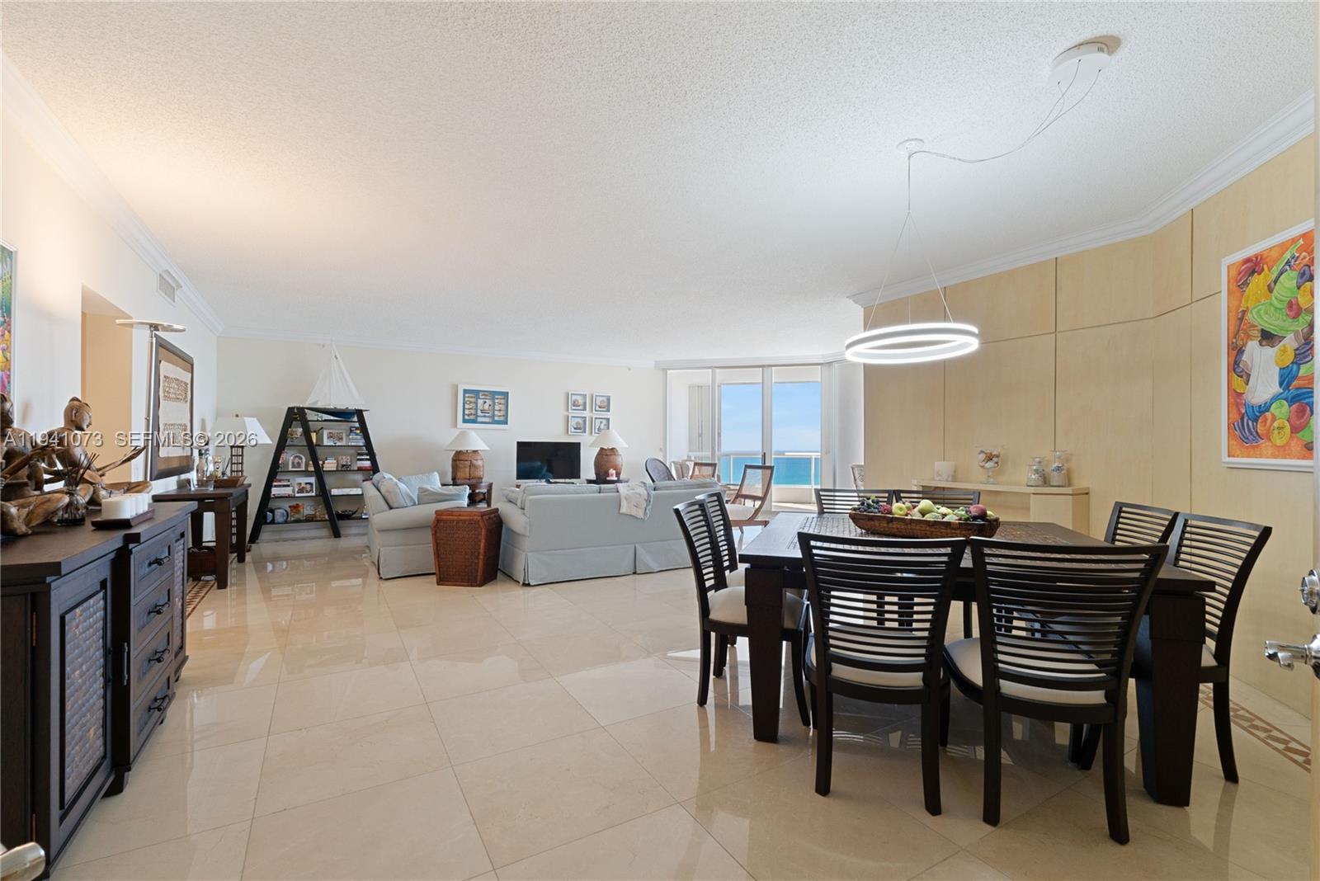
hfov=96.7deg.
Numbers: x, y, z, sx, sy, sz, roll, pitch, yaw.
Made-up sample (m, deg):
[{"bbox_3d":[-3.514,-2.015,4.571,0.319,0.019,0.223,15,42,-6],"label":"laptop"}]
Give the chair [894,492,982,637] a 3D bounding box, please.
[{"bbox_3d":[1.681,0.771,3.471,0.480,0.905,0.580,0,-1,16],"label":"chair"}]

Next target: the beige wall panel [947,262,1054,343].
[{"bbox_3d":[2.662,-1.048,4.653,0.030,0.544,0.880,0,-1,-30],"label":"beige wall panel"}]

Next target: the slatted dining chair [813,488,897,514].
[{"bbox_3d":[1.210,0.774,3.619,0.500,0.910,0.610,0,-1,15],"label":"slatted dining chair"}]

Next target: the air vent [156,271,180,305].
[{"bbox_3d":[-4.103,-1.263,4.936,0.060,0.180,0.640,0,-1,-30],"label":"air vent"}]

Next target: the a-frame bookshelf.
[{"bbox_3d":[-4.394,0.439,7.770,1.680,1.715,0.400,0,-1,-30],"label":"a-frame bookshelf"}]

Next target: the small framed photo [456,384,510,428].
[{"bbox_3d":[-2.623,-0.490,8.772,0.775,0.635,0.040,0,-1,-30],"label":"small framed photo"}]

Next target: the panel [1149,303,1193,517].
[{"bbox_3d":[3.127,0.227,3.573,0.030,2.029,0.395,0,-1,15],"label":"panel"}]

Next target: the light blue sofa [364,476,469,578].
[{"bbox_3d":[-2.615,0.822,6.215,0.900,0.870,1.800,0,-1,-30],"label":"light blue sofa"}]

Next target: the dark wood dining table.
[{"bbox_3d":[1.285,0.843,2.858,1.545,0.756,1.545,0,-1,17],"label":"dark wood dining table"}]

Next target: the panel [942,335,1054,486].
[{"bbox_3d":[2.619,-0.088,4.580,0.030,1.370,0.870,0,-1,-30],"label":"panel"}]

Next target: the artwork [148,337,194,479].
[{"bbox_3d":[-4.171,-0.252,5.047,0.045,1.110,1.600,0,-1,-30],"label":"artwork"}]

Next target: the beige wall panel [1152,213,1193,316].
[{"bbox_3d":[3.076,-1.043,3.518,0.030,0.535,0.400,0,-1,15],"label":"beige wall panel"}]

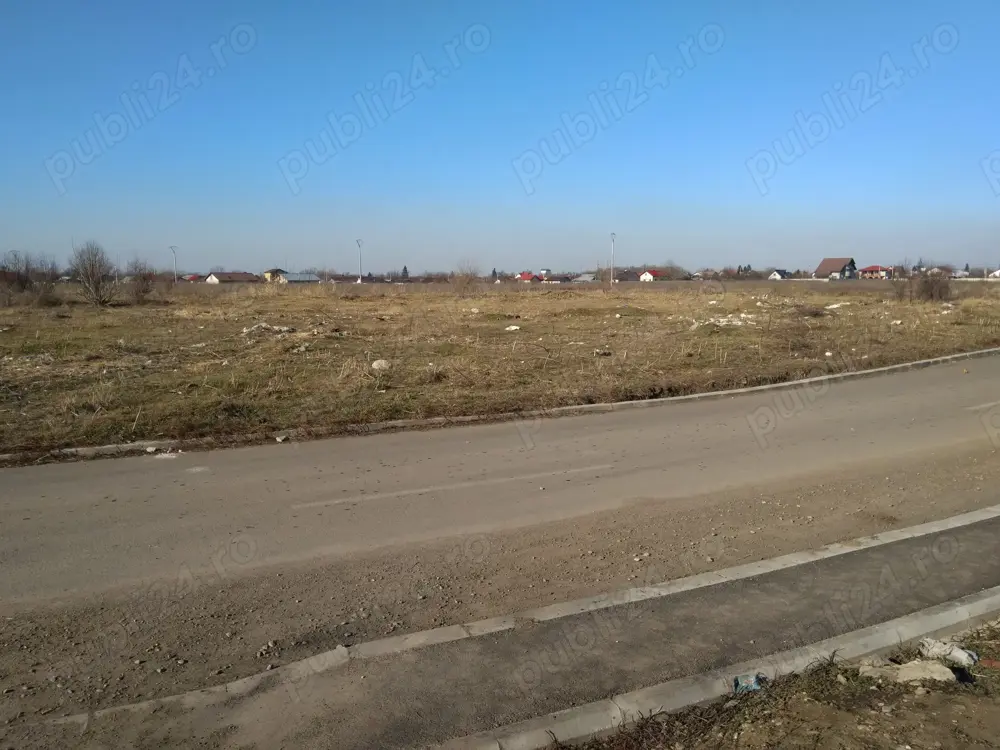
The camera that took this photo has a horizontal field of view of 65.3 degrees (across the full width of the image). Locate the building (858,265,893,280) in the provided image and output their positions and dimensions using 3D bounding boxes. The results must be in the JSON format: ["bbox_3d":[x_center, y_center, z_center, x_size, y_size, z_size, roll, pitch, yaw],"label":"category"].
[{"bbox_3d":[125.962,-34.178,262.000,7.200,5.500,8.600,-7,10,-44],"label":"building"}]

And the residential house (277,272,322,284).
[{"bbox_3d":[-71.042,-33.846,275.000,12.500,4.100,8.500,-5,9,-36],"label":"residential house"}]

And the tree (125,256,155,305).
[{"bbox_3d":[-22.647,-5.937,49.000,1.650,3.000,1.650,-3,8,-25],"label":"tree"}]

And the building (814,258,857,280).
[{"bbox_3d":[109.846,-34.654,255.000,9.500,8.100,9.300,-5,9,-37],"label":"building"}]

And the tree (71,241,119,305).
[{"bbox_3d":[-23.914,-5.986,46.000,2.450,3.800,2.450,-4,8,-27],"label":"tree"}]

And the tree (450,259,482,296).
[{"bbox_3d":[-2.792,-8.125,65.000,2.600,3.150,2.600,0,7,-2],"label":"tree"}]

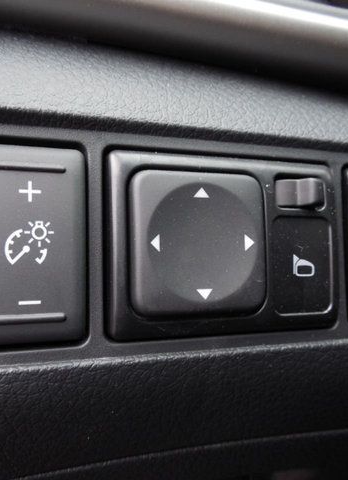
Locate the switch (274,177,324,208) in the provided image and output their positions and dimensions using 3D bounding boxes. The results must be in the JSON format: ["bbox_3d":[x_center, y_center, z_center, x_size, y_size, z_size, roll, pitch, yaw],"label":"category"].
[{"bbox_3d":[0.026,-0.010,0.098,0.010,0.006,0.004,0,-4,-20],"label":"switch"}]

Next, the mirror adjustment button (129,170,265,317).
[{"bbox_3d":[0.005,0.001,0.089,0.025,0.026,0.006,0,-4,-20],"label":"mirror adjustment button"}]

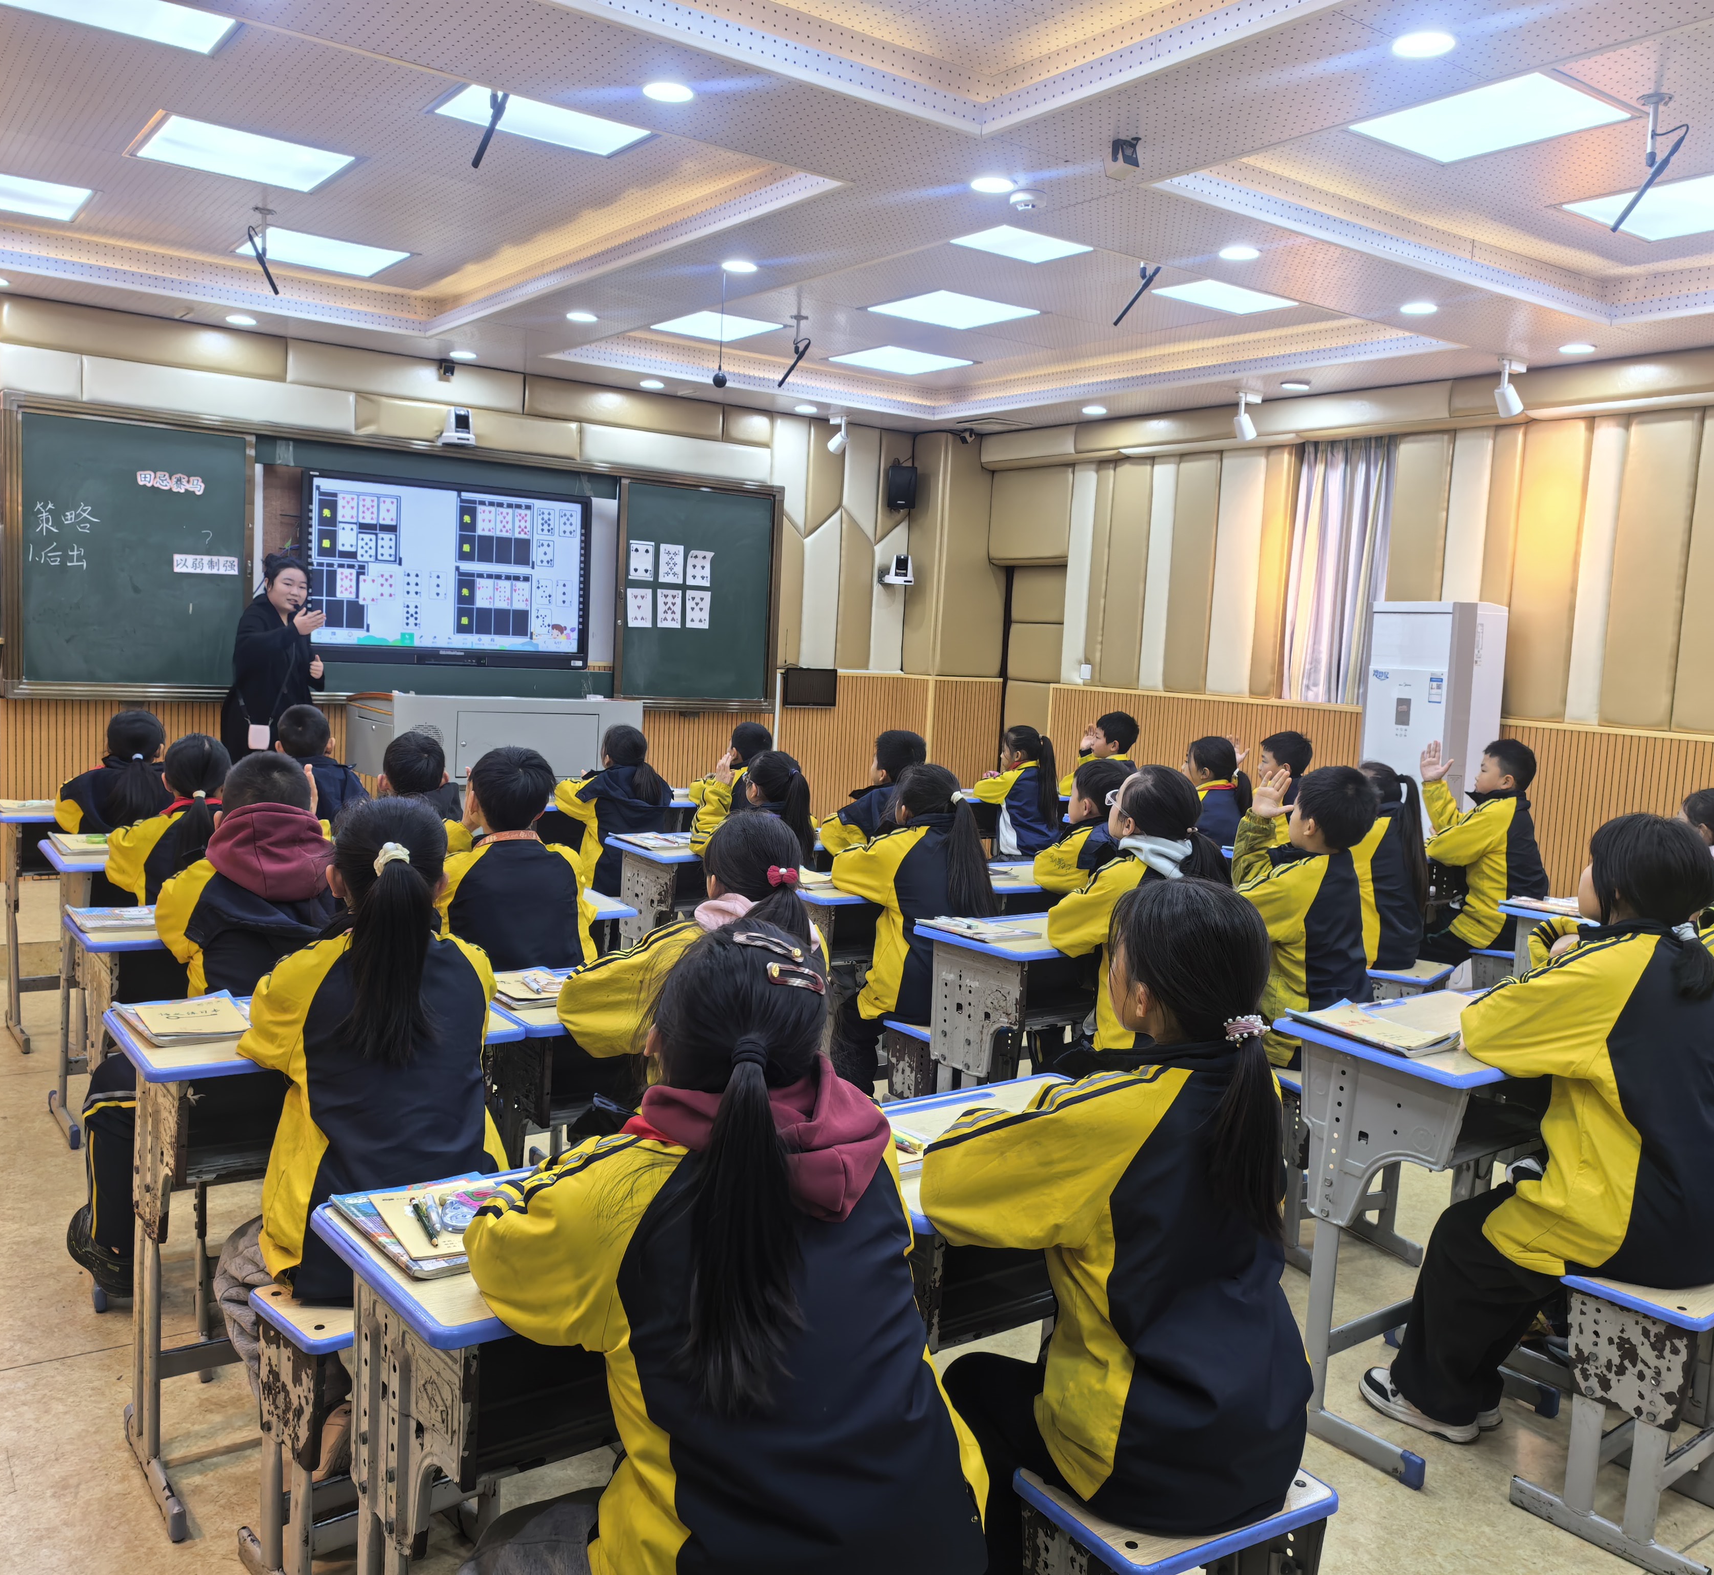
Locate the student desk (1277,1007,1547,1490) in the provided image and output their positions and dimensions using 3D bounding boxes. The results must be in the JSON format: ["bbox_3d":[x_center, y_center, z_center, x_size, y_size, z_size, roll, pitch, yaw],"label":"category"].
[{"bbox_3d":[1.110,0.830,2.803,0.600,0.759,0.415,-1,7,-35],"label":"student desk"}]

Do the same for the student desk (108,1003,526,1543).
[{"bbox_3d":[-0.917,0.755,2.489,0.600,0.759,0.415,-1,7,-35],"label":"student desk"}]

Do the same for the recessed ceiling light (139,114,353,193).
[{"bbox_3d":[-2.150,-2.235,5.139,0.600,0.040,0.600,-1,7,-37],"label":"recessed ceiling light"}]

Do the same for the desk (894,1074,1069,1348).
[{"bbox_3d":[0.179,0.881,2.132,0.600,0.755,0.400,-1,7,-37],"label":"desk"}]

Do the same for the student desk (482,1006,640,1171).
[{"bbox_3d":[-0.442,0.754,2.899,0.600,0.720,0.450,-1,7,-35],"label":"student desk"}]

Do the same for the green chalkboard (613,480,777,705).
[{"bbox_3d":[-0.905,-1.078,8.299,1.000,1.230,0.050,-1,7,-35],"label":"green chalkboard"}]

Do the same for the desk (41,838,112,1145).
[{"bbox_3d":[-1.978,0.560,4.192,0.600,0.755,0.400,-1,7,-37],"label":"desk"}]

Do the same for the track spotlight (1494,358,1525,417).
[{"bbox_3d":[2.865,-1.762,6.403,0.135,0.250,0.085,-1,7,-37],"label":"track spotlight"}]

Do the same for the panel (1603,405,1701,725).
[{"bbox_3d":[3.242,-0.878,5.934,0.050,1.281,0.293,-1,7,-35],"label":"panel"}]

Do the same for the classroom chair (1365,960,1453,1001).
[{"bbox_3d":[1.855,0.835,4.967,0.280,0.440,0.340,8,7,39],"label":"classroom chair"}]

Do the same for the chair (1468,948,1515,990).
[{"bbox_3d":[2.461,0.817,5.444,0.280,0.440,0.340,7,7,33],"label":"chair"}]

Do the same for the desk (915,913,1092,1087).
[{"bbox_3d":[0.473,0.733,3.720,0.600,0.755,0.400,-2,8,-41],"label":"desk"}]

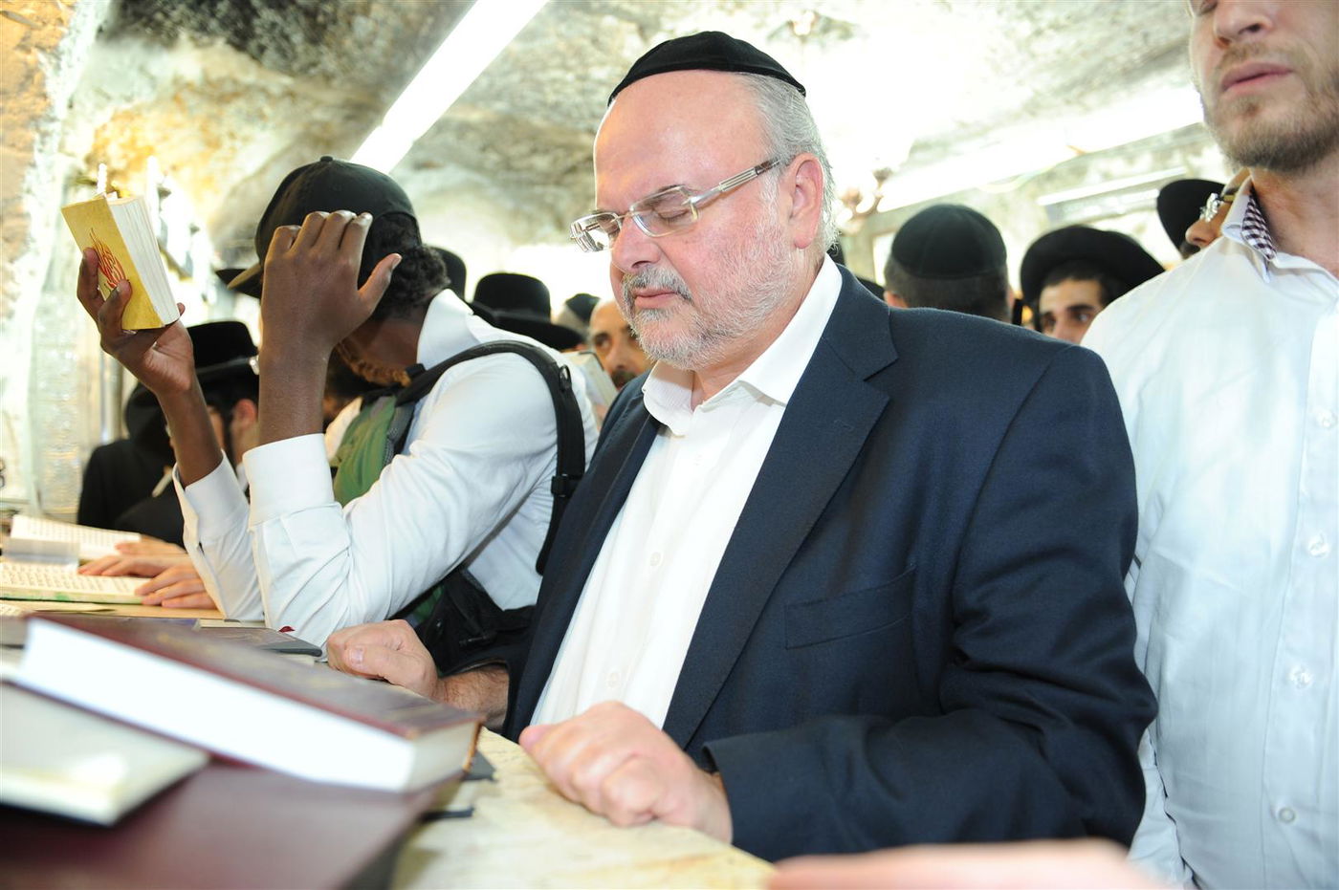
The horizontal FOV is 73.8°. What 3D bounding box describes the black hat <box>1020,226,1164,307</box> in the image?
[{"bbox_3d":[0.750,-0.311,1.550,0.290,0.130,0.320,-2,-22,37],"label":"black hat"}]

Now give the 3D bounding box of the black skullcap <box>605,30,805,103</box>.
[{"bbox_3d":[0.031,-0.317,0.735,0.170,0.065,0.165,1,-4,0],"label":"black skullcap"}]

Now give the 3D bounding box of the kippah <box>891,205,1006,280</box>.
[{"bbox_3d":[0.370,-0.283,1.175,0.160,0.075,0.165,-1,26,7],"label":"kippah"}]

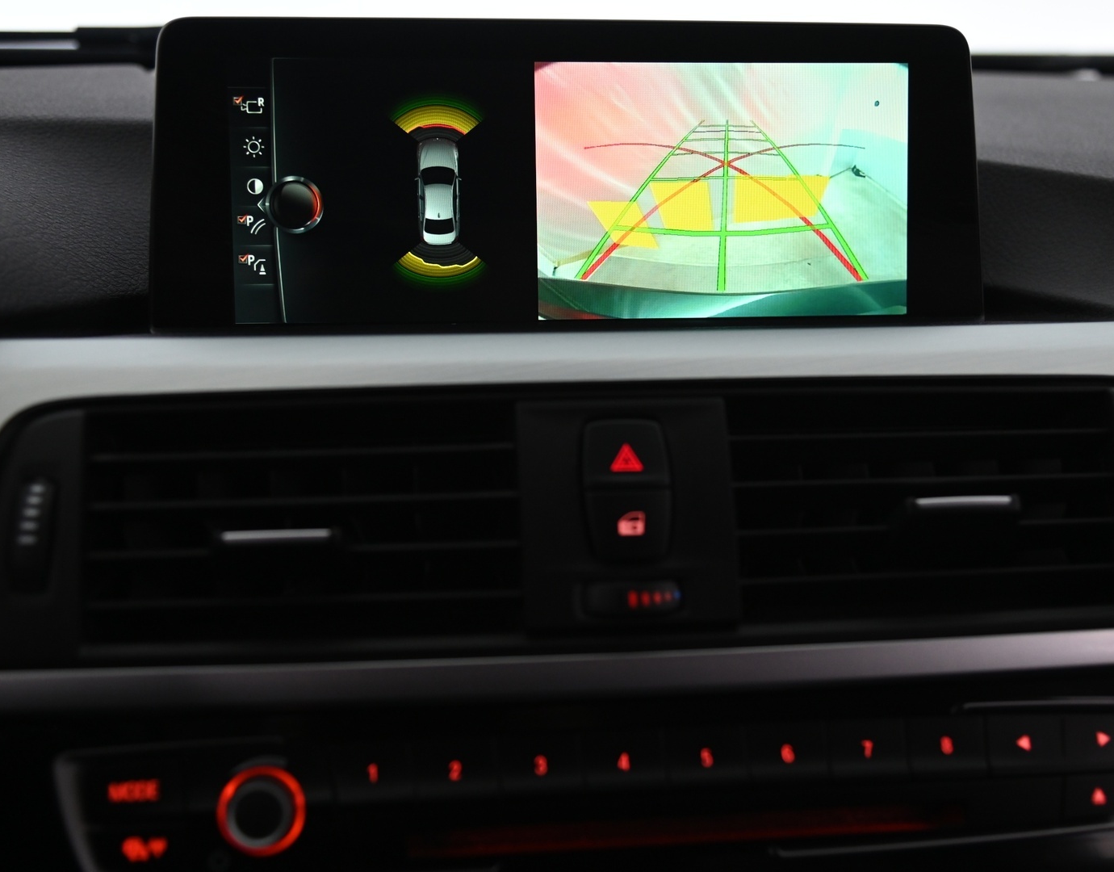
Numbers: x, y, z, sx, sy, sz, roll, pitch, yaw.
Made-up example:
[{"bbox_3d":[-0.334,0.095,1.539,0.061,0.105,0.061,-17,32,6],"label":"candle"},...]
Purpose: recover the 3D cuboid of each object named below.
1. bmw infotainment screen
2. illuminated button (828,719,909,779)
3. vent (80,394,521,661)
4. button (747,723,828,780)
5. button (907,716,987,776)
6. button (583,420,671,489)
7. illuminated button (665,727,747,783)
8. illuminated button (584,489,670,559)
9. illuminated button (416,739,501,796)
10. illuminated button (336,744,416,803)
[{"bbox_3d":[0.006,-0.081,0.502,0.255,0.091,0.025,-1,5,-7],"label":"bmw infotainment screen"},{"bbox_3d":[0.076,0.078,0.398,0.019,0.013,0.008,-1,-16,-7],"label":"illuminated button"},{"bbox_3d":[-0.066,0.025,0.417,0.107,0.064,0.035,-1,-11,-7],"label":"vent"},{"bbox_3d":[0.056,0.078,0.395,0.019,0.013,0.008,-1,-16,-7],"label":"button"},{"bbox_3d":[0.097,0.078,0.400,0.019,0.014,0.008,-1,-16,-7],"label":"button"},{"bbox_3d":[0.018,0.005,0.416,0.022,0.018,0.008,-1,-11,-7],"label":"button"},{"bbox_3d":[0.036,0.079,0.393,0.019,0.013,0.008,-1,-16,-7],"label":"illuminated button"},{"bbox_3d":[0.018,0.023,0.412,0.021,0.017,0.008,-1,-11,-7],"label":"illuminated button"},{"bbox_3d":[-0.025,0.080,0.385,0.020,0.013,0.008,-1,-16,-7],"label":"illuminated button"},{"bbox_3d":[-0.044,0.081,0.383,0.018,0.013,0.008,-1,-16,-7],"label":"illuminated button"}]

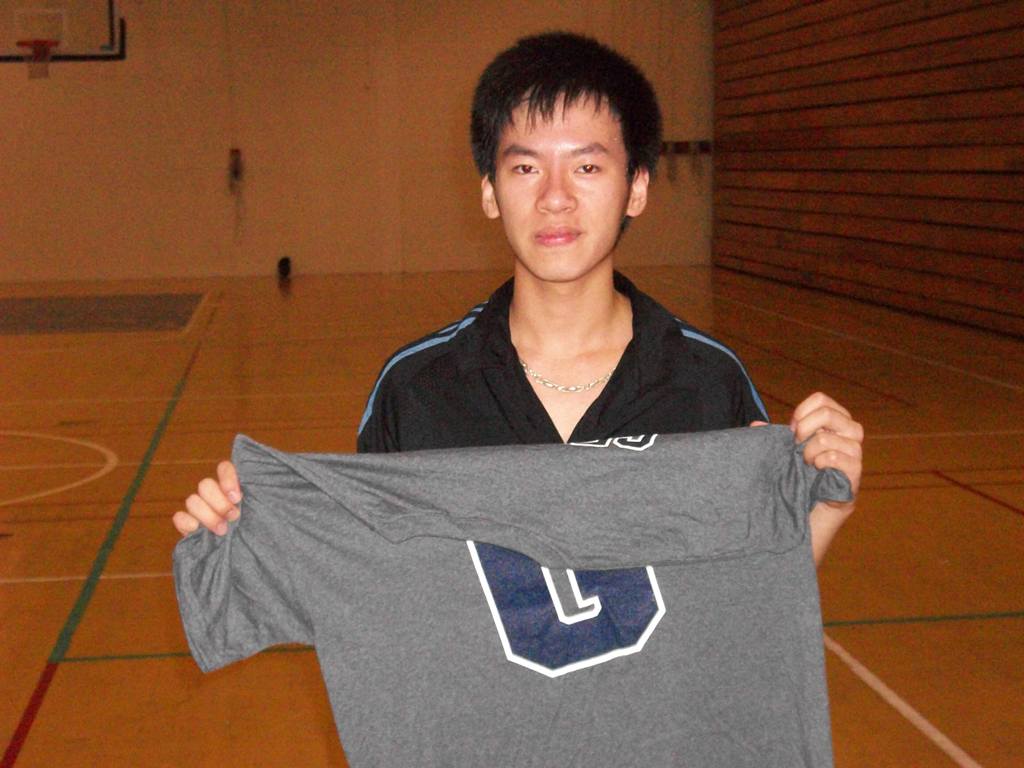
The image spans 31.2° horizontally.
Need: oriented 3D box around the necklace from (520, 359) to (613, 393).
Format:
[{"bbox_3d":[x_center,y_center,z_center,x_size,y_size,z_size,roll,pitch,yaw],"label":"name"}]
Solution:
[{"bbox_3d":[0.061,-0.051,2.013,0.155,0.100,0.130,-1,7,2],"label":"necklace"}]

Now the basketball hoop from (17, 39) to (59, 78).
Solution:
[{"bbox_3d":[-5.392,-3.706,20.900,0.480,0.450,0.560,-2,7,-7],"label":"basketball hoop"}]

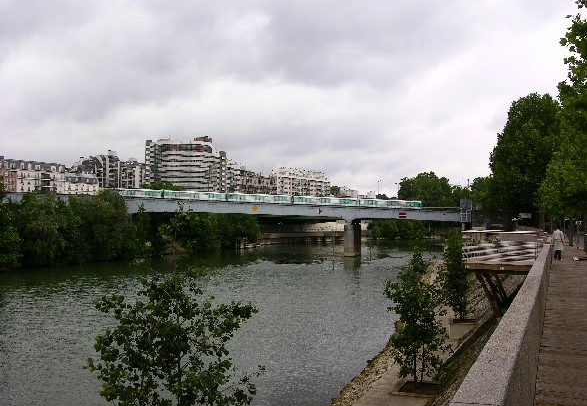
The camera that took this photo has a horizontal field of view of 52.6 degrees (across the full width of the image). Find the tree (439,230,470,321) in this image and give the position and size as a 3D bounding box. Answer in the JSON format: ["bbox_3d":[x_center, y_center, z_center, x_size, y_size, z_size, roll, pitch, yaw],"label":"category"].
[{"bbox_3d":[5.139,2.306,18.825,1.080,2.950,1.050,0,-2,0],"label":"tree"}]

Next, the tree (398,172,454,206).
[{"bbox_3d":[48.230,-0.566,215.183,19.500,21.800,18.000,0,-2,0],"label":"tree"}]

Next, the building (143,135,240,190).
[{"bbox_3d":[-55.827,-13.931,324.783,47.000,45.000,20.000,0,-2,-8],"label":"building"}]

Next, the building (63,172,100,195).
[{"bbox_3d":[-92.638,-2.709,259.300,16.000,21.500,12.500,2,-3,-35],"label":"building"}]

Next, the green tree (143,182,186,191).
[{"bbox_3d":[-43.500,1.251,200.102,14.500,17.000,13.500,0,-2,0],"label":"green tree"}]

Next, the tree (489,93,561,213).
[{"bbox_3d":[29.924,-4.739,75.240,10.500,18.700,10.500,0,-2,0],"label":"tree"}]

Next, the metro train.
[{"bbox_3d":[-7.859,-0.216,143.500,77.000,3.500,2.500,2,-2,0],"label":"metro train"}]

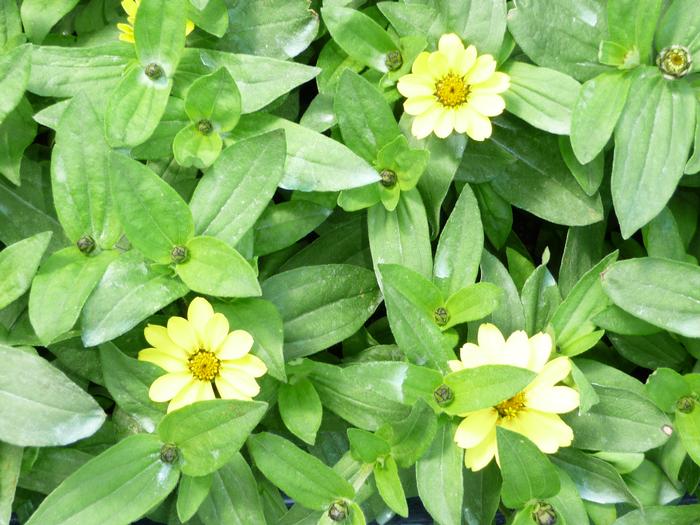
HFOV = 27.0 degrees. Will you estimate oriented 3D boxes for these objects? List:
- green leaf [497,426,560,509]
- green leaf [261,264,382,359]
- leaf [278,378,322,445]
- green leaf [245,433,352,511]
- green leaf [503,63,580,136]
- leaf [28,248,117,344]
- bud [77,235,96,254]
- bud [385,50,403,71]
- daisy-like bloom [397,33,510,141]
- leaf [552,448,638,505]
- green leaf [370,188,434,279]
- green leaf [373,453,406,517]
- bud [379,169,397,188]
[{"bbox_3d":[0.081,0.094,0.665,0.024,0.012,0.039,-22,72,-1],"label":"green leaf"},{"bbox_3d":[-0.014,0.022,0.643,0.061,0.012,0.037,-20,74,-8],"label":"green leaf"},{"bbox_3d":[-0.019,0.063,0.614,0.018,0.010,0.029,-14,75,-6],"label":"leaf"},{"bbox_3d":[-0.022,0.084,0.595,0.051,0.010,0.020,32,73,23],"label":"green leaf"},{"bbox_3d":[0.090,-0.075,0.675,0.054,0.010,0.028,24,79,5],"label":"green leaf"},{"bbox_3d":[-0.119,0.015,0.619,0.024,0.012,0.044,23,75,5],"label":"leaf"},{"bbox_3d":[-0.129,-0.009,0.710,0.009,0.009,0.009,0,70,0],"label":"bud"},{"bbox_3d":[0.023,-0.105,0.755,0.009,0.009,0.009,0,70,0],"label":"bud"},{"bbox_3d":[0.052,-0.089,0.735,0.056,0.018,0.055,0,81,0],"label":"daisy-like bloom"},{"bbox_3d":[0.101,0.090,0.606,0.043,0.011,0.017,28,75,3],"label":"leaf"},{"bbox_3d":[0.022,-0.009,0.637,0.027,0.012,0.054,-7,68,-2],"label":"green leaf"},{"bbox_3d":[0.018,0.091,0.589,0.011,0.006,0.026,-22,68,-7],"label":"green leaf"},{"bbox_3d":[0.016,-0.037,0.636,0.008,0.008,0.008,0,67,0],"label":"bud"}]

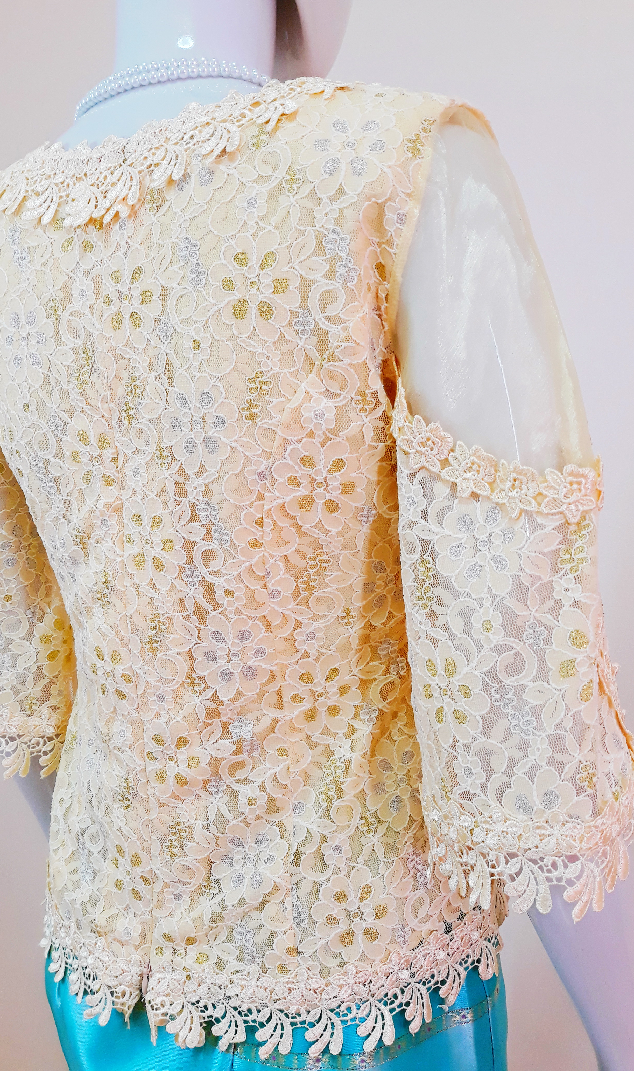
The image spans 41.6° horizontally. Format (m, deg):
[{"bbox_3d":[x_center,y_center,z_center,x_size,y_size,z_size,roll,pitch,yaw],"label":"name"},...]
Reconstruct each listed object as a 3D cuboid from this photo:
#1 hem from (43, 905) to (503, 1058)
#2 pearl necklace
[{"bbox_3d":[-0.032,0.266,0.578,0.328,0.088,0.229,1,1,34],"label":"hem"},{"bbox_3d":[-0.088,-0.259,0.572,0.146,0.068,0.146,1,1,34],"label":"pearl necklace"}]

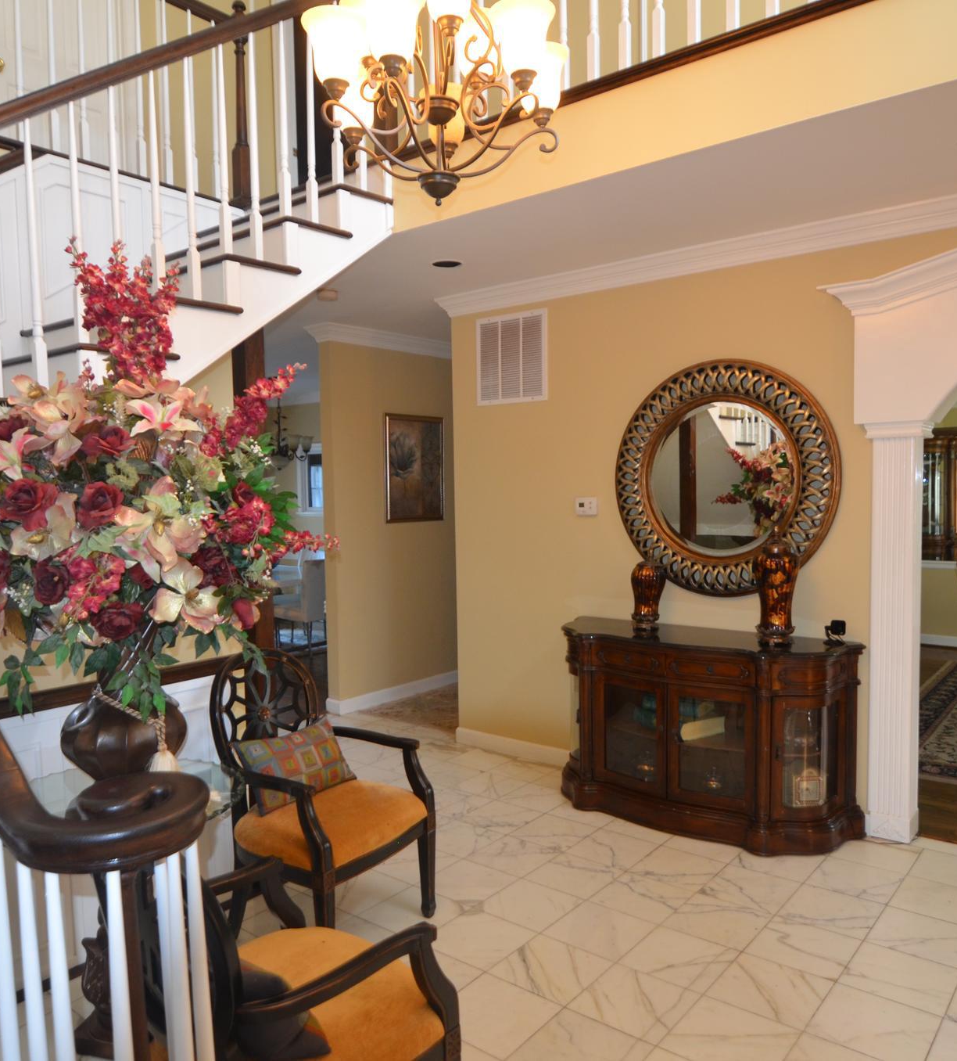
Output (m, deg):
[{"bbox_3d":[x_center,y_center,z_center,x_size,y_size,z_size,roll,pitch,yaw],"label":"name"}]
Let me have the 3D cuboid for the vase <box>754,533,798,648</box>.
[{"bbox_3d":[1.316,0.242,3.718,0.190,0.525,0.190,1,4,39],"label":"vase"}]

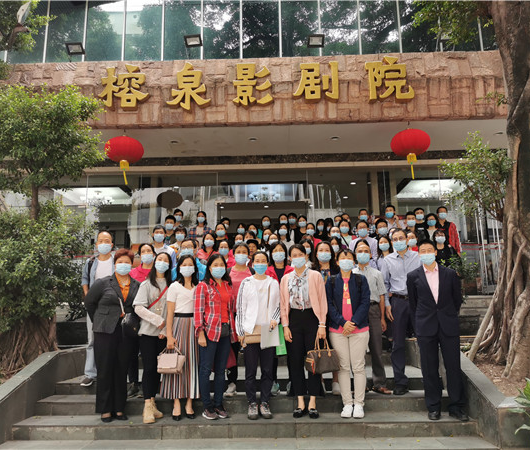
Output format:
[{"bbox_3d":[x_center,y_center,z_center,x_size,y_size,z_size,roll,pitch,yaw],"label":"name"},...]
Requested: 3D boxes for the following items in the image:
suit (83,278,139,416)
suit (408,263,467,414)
[{"bbox_3d":[-1.489,1.171,4.615,0.510,1.310,0.330,4,-11,-26],"label":"suit"},{"bbox_3d":[1.662,1.105,4.600,0.540,1.422,0.330,-2,-9,10],"label":"suit"}]

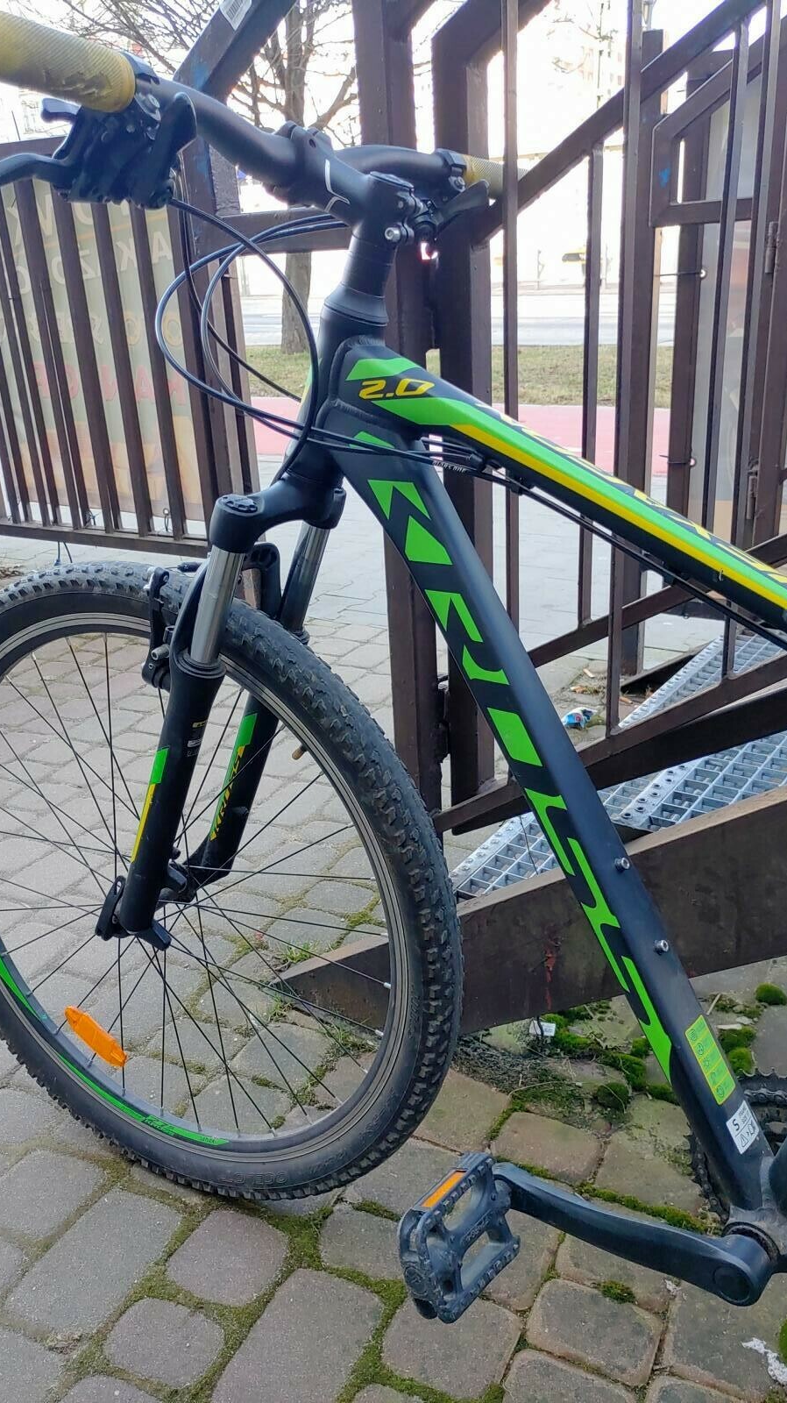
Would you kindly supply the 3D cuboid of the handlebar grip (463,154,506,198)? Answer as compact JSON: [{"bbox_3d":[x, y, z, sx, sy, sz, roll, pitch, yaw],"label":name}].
[{"bbox_3d":[0.098,-0.484,0.982,0.033,0.033,0.126,13,22,37],"label":"handlebar grip"}]

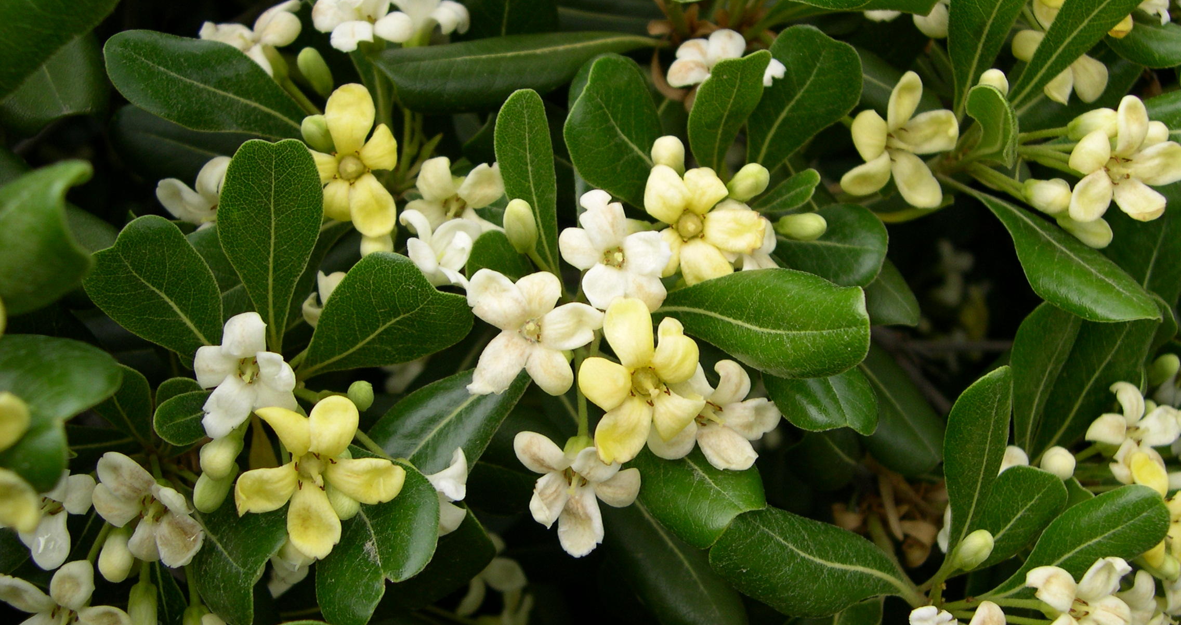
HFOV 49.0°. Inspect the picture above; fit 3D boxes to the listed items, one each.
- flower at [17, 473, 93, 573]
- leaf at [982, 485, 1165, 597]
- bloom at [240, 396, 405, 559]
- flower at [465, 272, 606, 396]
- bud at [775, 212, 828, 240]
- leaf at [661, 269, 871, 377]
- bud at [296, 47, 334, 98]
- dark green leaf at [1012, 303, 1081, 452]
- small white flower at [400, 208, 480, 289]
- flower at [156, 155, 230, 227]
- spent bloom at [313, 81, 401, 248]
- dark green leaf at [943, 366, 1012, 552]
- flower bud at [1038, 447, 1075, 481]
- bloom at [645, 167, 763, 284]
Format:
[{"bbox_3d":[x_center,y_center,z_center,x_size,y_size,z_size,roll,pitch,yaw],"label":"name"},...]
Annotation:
[{"bbox_3d":[-0.119,0.045,0.285,0.021,0.021,0.013,0,18,-3],"label":"flower"},{"bbox_3d":[0.104,0.049,0.277,0.045,0.009,0.018,-30,69,6],"label":"leaf"},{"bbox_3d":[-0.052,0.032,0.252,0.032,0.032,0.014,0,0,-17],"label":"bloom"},{"bbox_3d":[-0.012,0.004,0.264,0.027,0.026,0.012,0,0,-2],"label":"flower"},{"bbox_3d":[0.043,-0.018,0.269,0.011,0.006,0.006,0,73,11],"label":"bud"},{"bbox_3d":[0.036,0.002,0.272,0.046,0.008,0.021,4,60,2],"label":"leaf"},{"bbox_3d":[-0.060,-0.052,0.281,0.006,0.012,0.006,-27,12,-5],"label":"bud"},{"bbox_3d":[0.111,0.015,0.315,0.019,0.038,0.009,11,7,20],"label":"dark green leaf"},{"bbox_3d":[-0.034,-0.014,0.290,0.018,0.015,0.017,0,63,-10],"label":"small white flower"},{"bbox_3d":[-0.094,-0.029,0.315,0.026,0.022,0.015,0,21,19],"label":"flower"},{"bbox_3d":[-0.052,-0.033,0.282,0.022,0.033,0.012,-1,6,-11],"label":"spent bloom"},{"bbox_3d":[0.082,0.032,0.276,0.016,0.042,0.008,20,9,14],"label":"dark green leaf"},{"bbox_3d":[0.099,0.032,0.276,0.007,0.007,0.010,0,12,27],"label":"flower bud"},{"bbox_3d":[0.024,-0.018,0.275,0.026,0.026,0.015,0,5,-3],"label":"bloom"}]

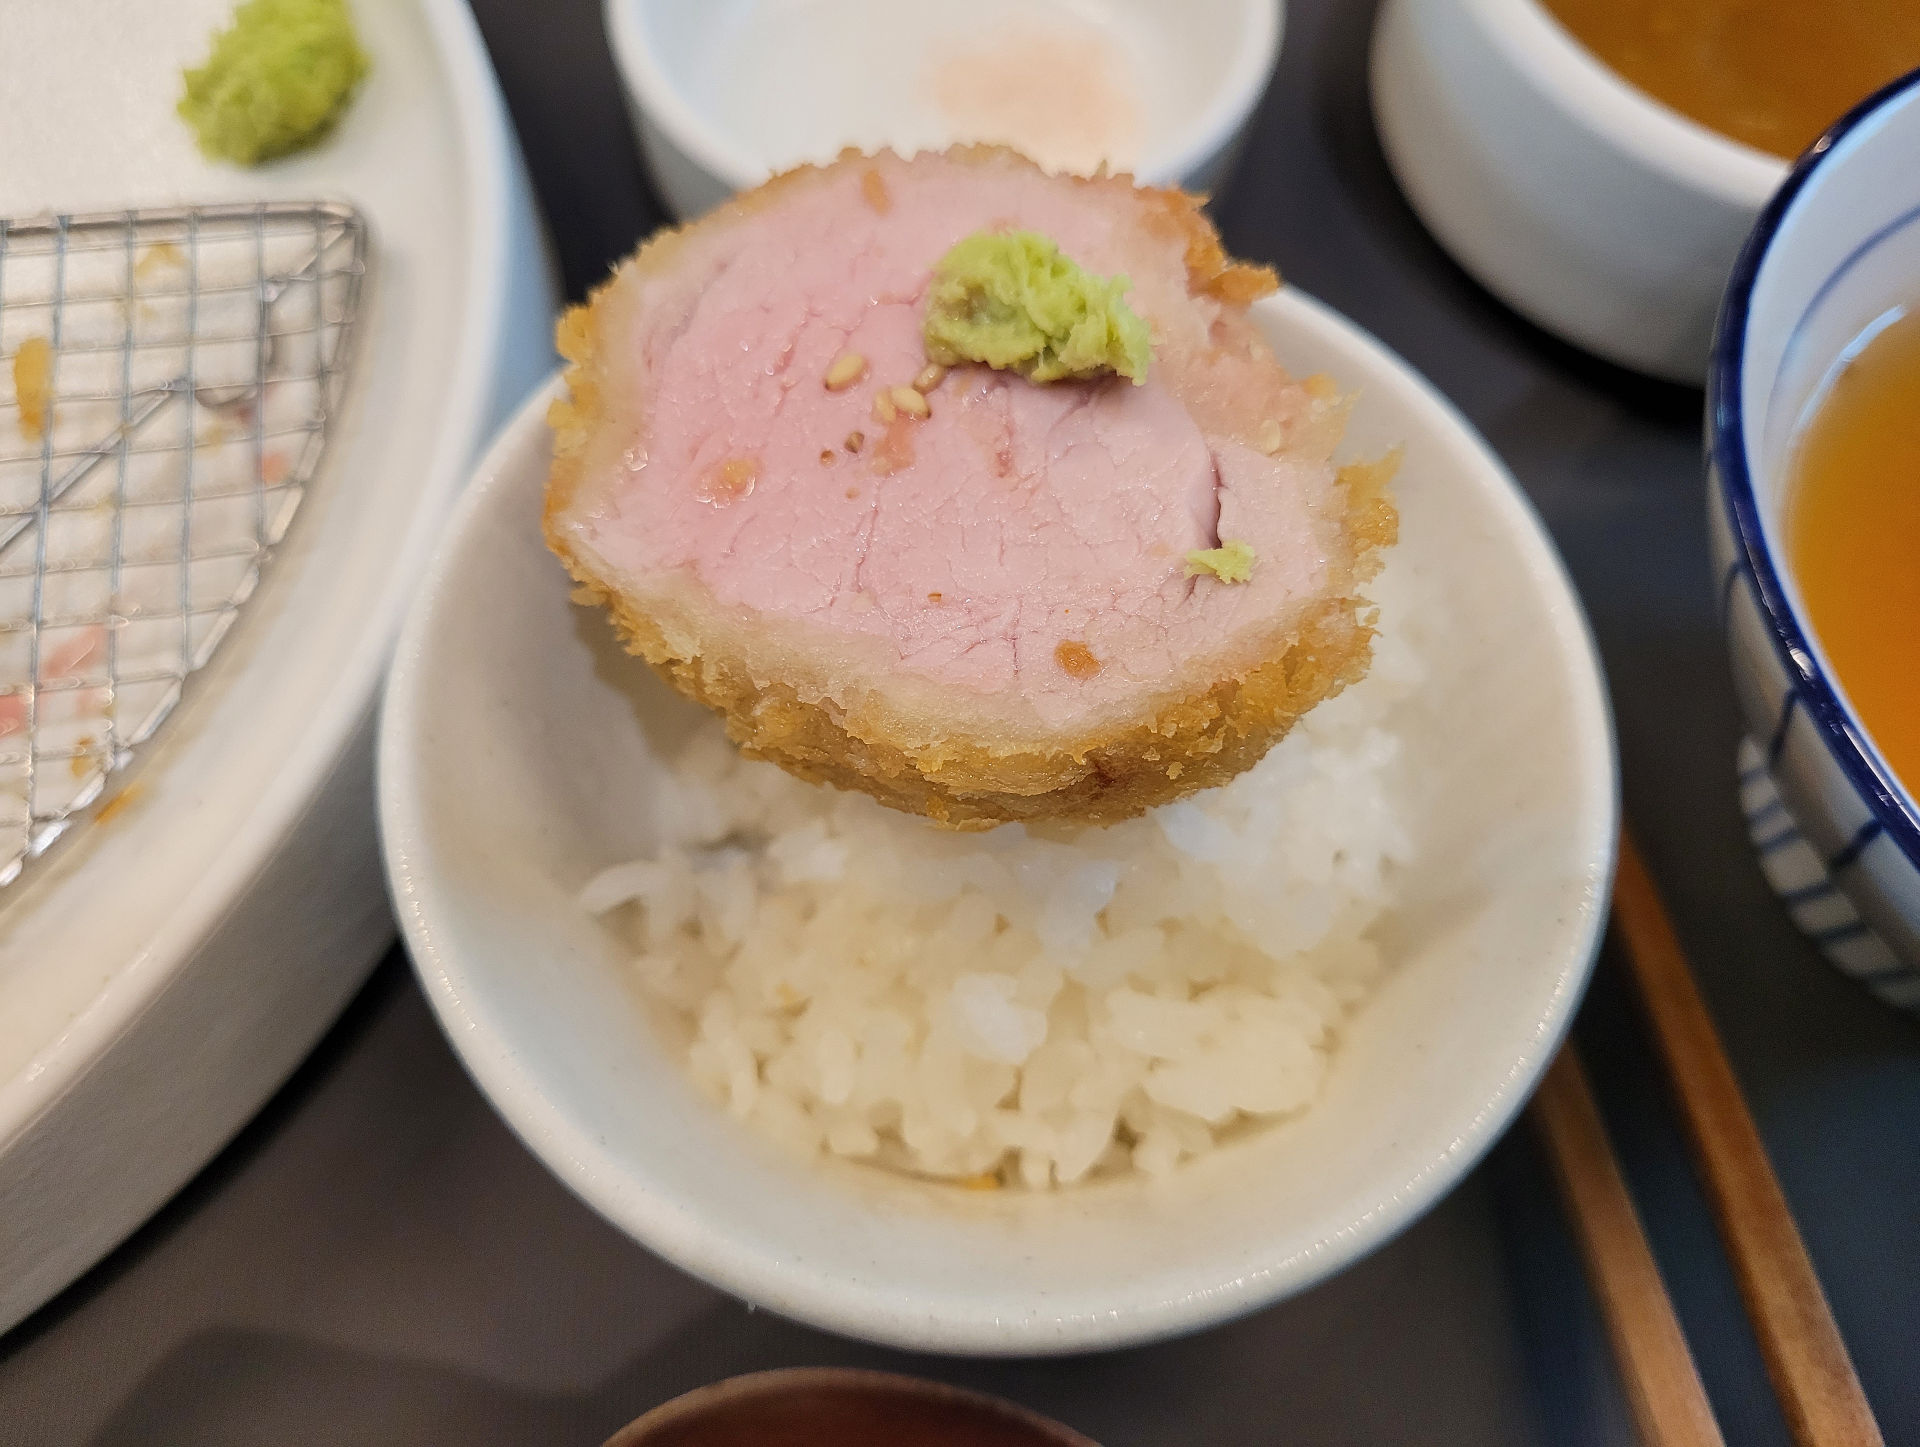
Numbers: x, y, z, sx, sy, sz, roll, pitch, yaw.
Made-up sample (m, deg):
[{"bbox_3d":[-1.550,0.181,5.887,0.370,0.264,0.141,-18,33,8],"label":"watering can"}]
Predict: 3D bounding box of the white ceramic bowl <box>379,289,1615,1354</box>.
[{"bbox_3d":[0.004,0.008,0.152,0.109,0.053,0.109,0,65,-1],"label":"white ceramic bowl"}]

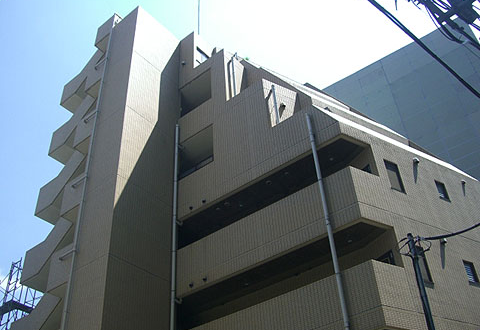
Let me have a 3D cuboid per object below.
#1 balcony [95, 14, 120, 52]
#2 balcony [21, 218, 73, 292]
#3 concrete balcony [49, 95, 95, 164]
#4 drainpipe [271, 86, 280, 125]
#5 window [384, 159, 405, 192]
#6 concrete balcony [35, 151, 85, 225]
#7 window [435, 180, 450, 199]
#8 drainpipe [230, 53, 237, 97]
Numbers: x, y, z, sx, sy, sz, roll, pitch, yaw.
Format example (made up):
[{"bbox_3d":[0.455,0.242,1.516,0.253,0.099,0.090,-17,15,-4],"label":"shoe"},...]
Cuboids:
[{"bbox_3d":[-6.072,-6.102,24.760,1.250,1.340,0.800,-29,-45,28],"label":"balcony"},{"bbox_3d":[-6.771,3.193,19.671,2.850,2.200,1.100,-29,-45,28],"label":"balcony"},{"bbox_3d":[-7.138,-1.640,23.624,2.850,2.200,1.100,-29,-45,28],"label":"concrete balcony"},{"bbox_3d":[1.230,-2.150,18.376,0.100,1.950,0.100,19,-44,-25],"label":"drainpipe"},{"bbox_3d":[4.522,0.355,15.508,0.600,1.120,0.120,19,-44,-25],"label":"window"},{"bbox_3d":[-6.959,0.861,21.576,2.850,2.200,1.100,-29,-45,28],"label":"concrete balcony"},{"bbox_3d":[6.339,0.830,16.595,0.490,0.720,0.120,19,-44,-25],"label":"window"},{"bbox_3d":[-0.242,-3.667,21.125,0.140,2.600,0.140,19,-44,-25],"label":"drainpipe"}]

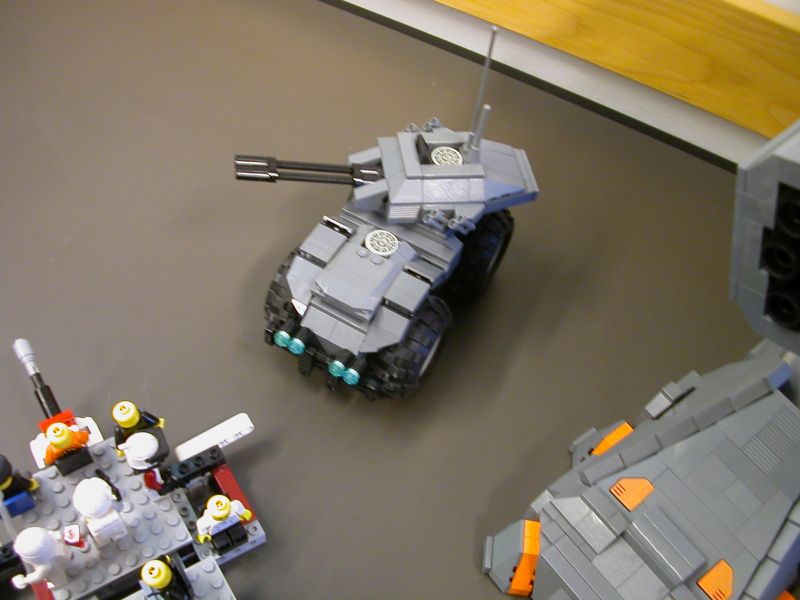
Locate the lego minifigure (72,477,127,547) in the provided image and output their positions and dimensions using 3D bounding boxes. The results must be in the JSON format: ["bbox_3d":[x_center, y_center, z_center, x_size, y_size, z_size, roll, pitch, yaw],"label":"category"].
[{"bbox_3d":[-0.127,0.088,0.358,0.022,0.041,0.017,-26,61,-21],"label":"lego minifigure"}]

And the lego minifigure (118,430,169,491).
[{"bbox_3d":[-0.110,0.071,0.372,0.017,0.041,0.022,-26,61,-21],"label":"lego minifigure"}]

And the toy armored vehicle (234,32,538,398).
[{"bbox_3d":[-0.014,-0.050,0.416,0.130,0.144,0.139,28,57,15],"label":"toy armored vehicle"}]

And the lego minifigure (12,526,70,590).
[{"bbox_3d":[-0.148,0.105,0.345,0.019,0.041,0.022,-26,61,-21],"label":"lego minifigure"}]

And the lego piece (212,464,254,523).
[{"bbox_3d":[-0.075,0.090,0.390,0.009,0.009,0.032,-26,61,-21],"label":"lego piece"}]

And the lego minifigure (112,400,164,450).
[{"bbox_3d":[-0.118,0.059,0.380,0.025,0.040,0.017,-34,64,-25],"label":"lego minifigure"}]

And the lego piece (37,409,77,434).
[{"bbox_3d":[-0.151,0.057,0.380,0.016,0.008,0.009,-26,61,-21],"label":"lego piece"}]

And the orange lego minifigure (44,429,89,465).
[{"bbox_3d":[-0.146,0.064,0.374,0.021,0.014,0.012,-26,61,-21],"label":"orange lego minifigure"}]

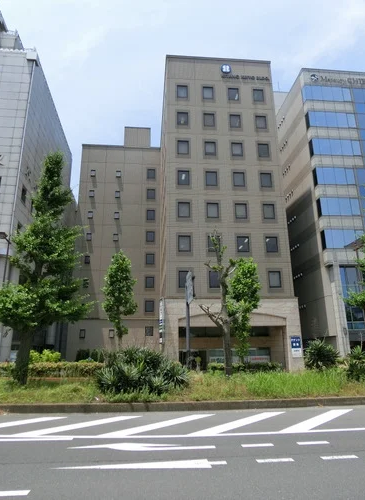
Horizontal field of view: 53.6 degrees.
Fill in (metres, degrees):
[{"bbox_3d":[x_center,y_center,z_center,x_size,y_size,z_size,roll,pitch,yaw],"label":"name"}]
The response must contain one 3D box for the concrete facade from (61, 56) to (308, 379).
[{"bbox_3d":[-2.687,-2.135,45.102,23.040,32.800,25.000,1,-17,-4],"label":"concrete facade"}]

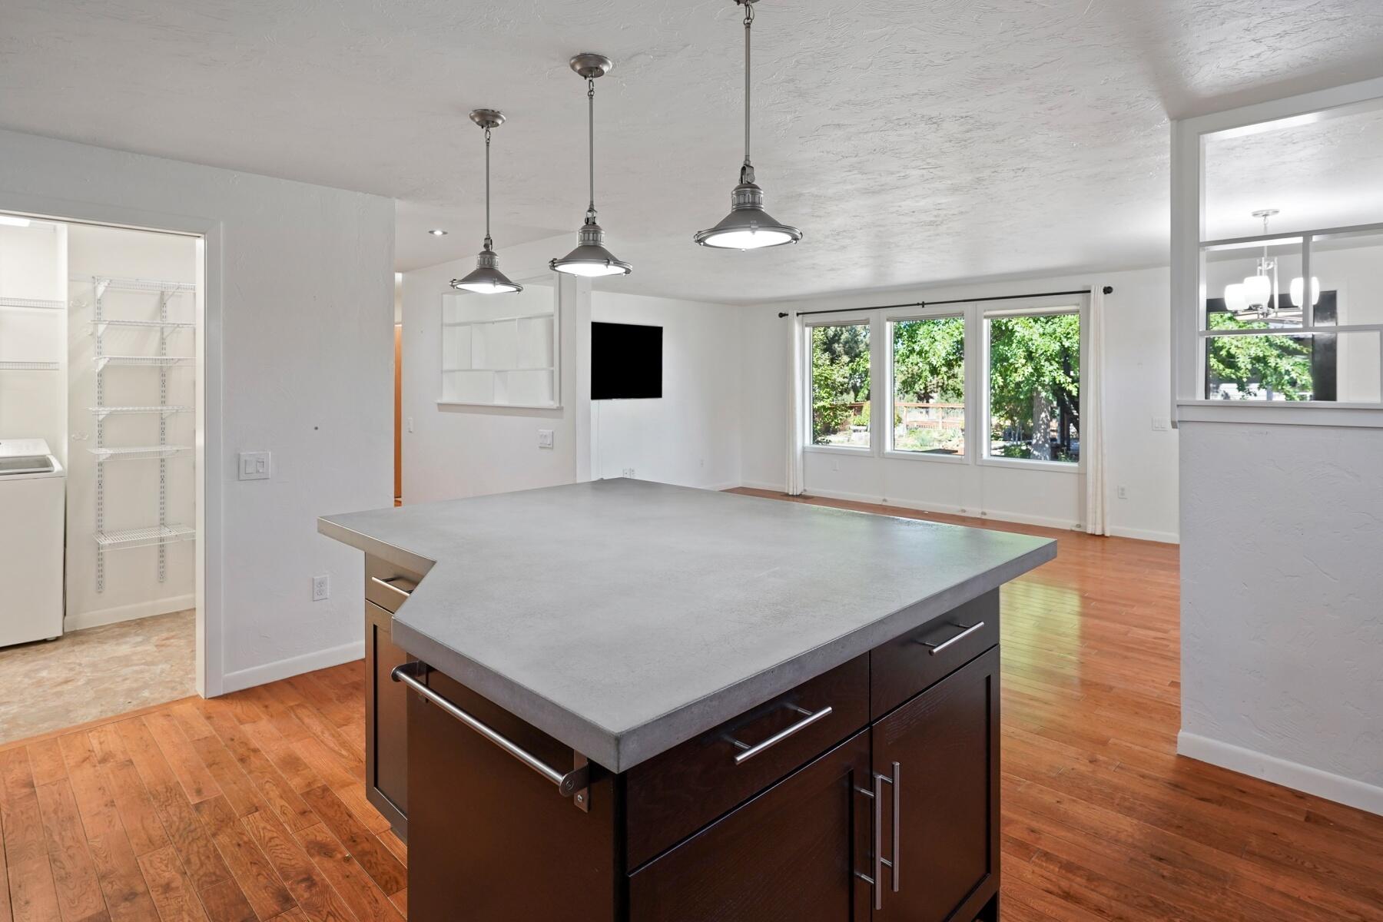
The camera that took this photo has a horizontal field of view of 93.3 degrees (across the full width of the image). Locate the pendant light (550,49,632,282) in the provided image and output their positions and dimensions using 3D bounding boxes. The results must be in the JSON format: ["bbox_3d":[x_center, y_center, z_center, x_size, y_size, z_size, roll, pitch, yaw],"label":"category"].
[{"bbox_3d":[-0.319,-0.935,2.070,0.270,0.665,0.270,0,6,0],"label":"pendant light"}]

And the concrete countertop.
[{"bbox_3d":[-0.218,0.243,2.160,1.666,0.056,2.069,-6,9,-44],"label":"concrete countertop"}]

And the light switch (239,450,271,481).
[{"bbox_3d":[-2.025,0.022,3.030,0.121,0.126,0.015,-5,8,-40],"label":"light switch"}]

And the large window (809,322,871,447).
[{"bbox_3d":[1.759,-0.912,7.760,0.810,1.500,0.100,5,8,40],"label":"large window"}]

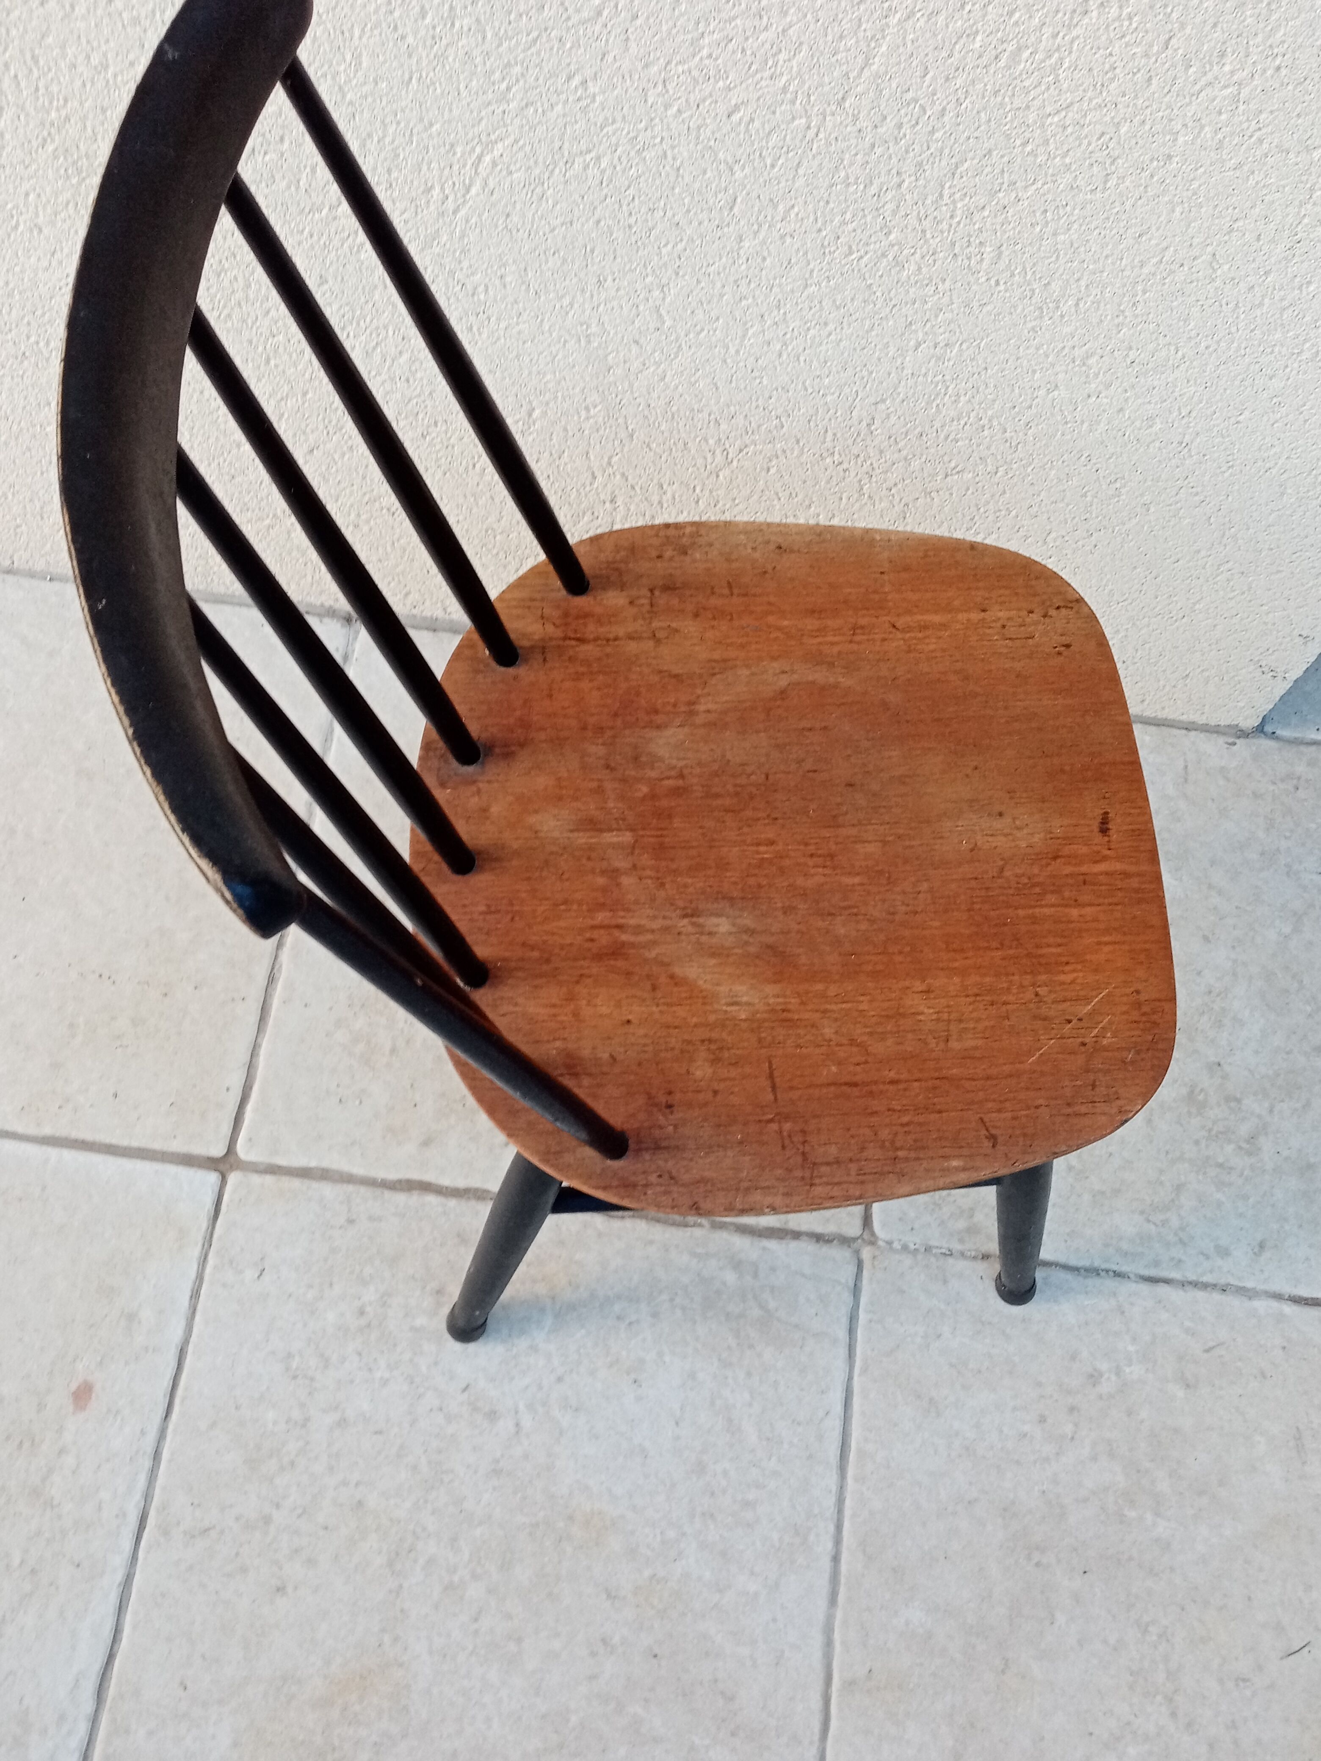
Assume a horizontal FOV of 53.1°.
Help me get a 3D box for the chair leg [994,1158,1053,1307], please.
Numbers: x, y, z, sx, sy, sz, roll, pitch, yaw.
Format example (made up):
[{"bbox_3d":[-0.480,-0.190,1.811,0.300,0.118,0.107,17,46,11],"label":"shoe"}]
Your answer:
[{"bbox_3d":[0.240,0.208,0.872,0.036,0.430,0.036,-10,55,7],"label":"chair leg"}]

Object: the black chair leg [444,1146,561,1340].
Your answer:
[{"bbox_3d":[-0.094,0.222,0.850,0.036,0.430,0.036,5,54,-15],"label":"black chair leg"}]

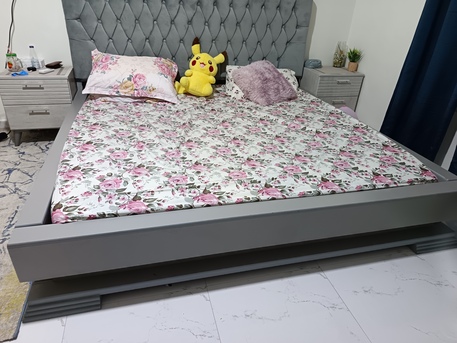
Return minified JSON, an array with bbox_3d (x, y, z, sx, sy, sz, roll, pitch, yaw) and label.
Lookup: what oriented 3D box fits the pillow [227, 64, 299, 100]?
[{"bbox_3d":[0.290,-0.790,2.830,0.659,0.135,0.464,3,40,-5],"label":"pillow"}]

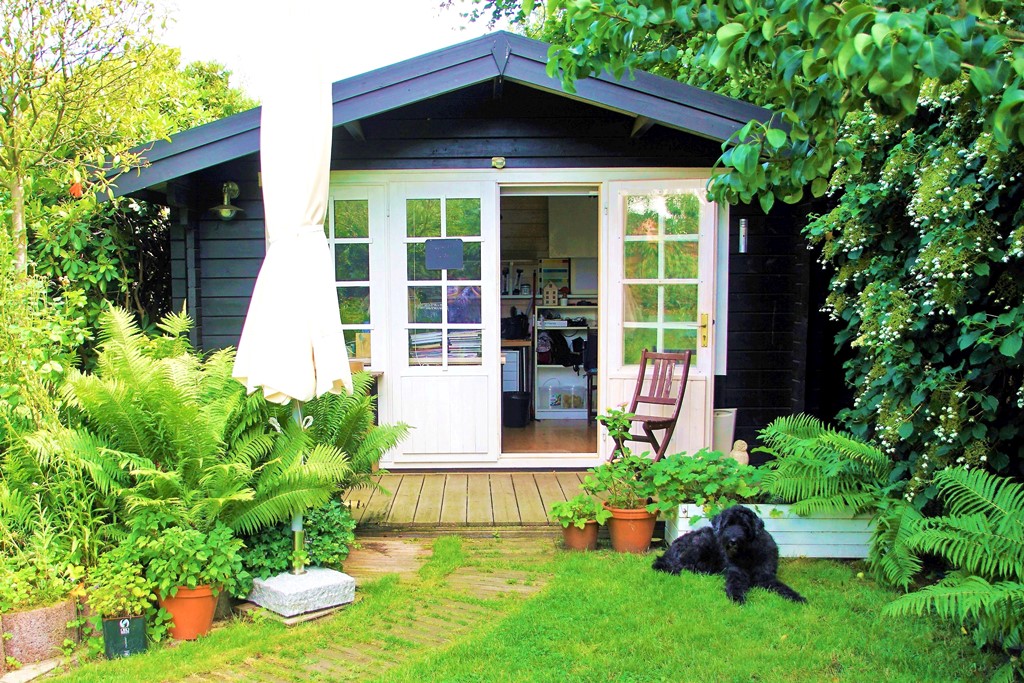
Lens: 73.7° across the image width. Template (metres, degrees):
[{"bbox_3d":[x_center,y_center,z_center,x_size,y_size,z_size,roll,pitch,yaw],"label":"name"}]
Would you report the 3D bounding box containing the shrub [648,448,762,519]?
[{"bbox_3d":[1.000,0.735,3.580,0.560,0.330,0.420,0,4,1],"label":"shrub"}]

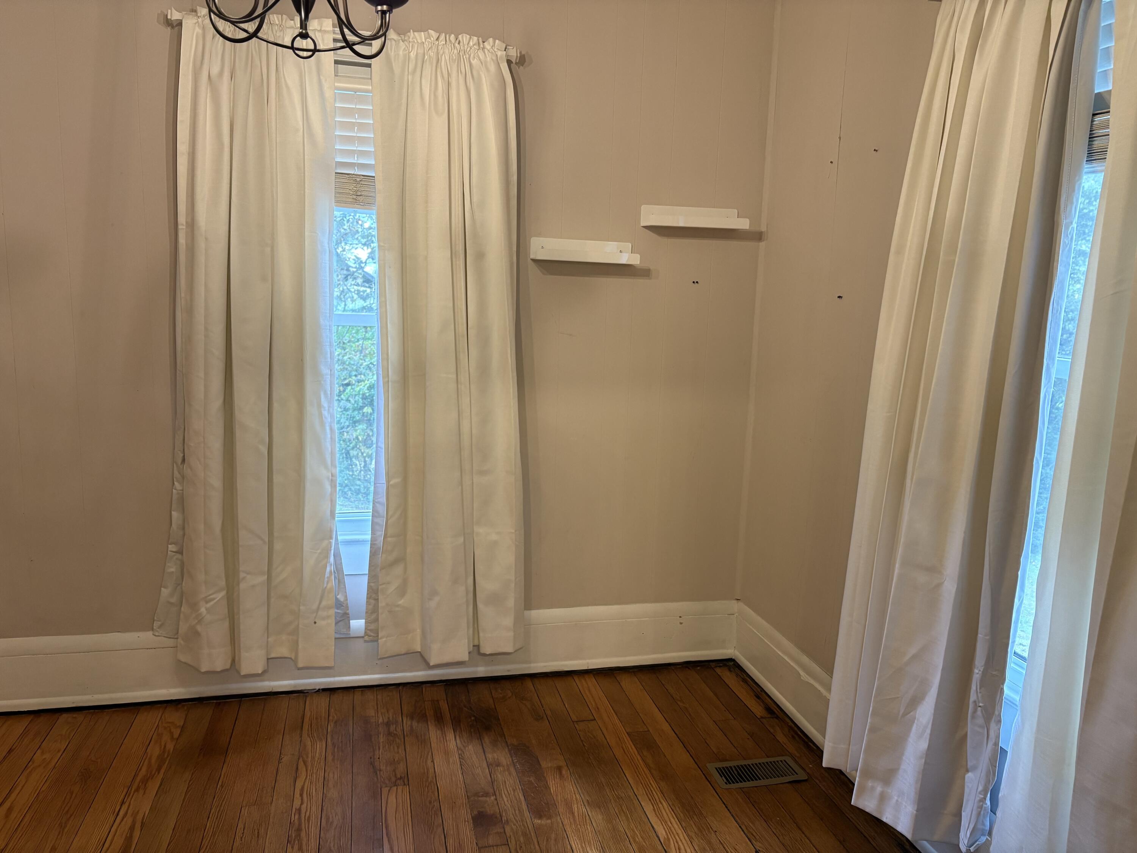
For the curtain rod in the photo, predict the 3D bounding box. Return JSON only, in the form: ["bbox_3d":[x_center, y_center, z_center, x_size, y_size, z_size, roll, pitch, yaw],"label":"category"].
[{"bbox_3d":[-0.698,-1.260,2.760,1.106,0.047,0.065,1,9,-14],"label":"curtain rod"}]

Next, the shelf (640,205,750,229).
[{"bbox_3d":[0.465,-0.769,3.143,0.381,0.073,0.098,0,9,-14],"label":"shelf"}]

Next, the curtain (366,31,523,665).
[{"bbox_3d":[-0.409,-0.228,2.978,0.575,2.147,0.130,0,9,-14],"label":"curtain"}]

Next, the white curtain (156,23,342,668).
[{"bbox_3d":[-1.062,-0.227,2.821,0.630,2.147,0.130,0,9,-14],"label":"white curtain"}]

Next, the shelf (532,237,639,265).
[{"bbox_3d":[0.061,-0.631,3.068,0.378,0.082,0.098,0,9,-14],"label":"shelf"}]

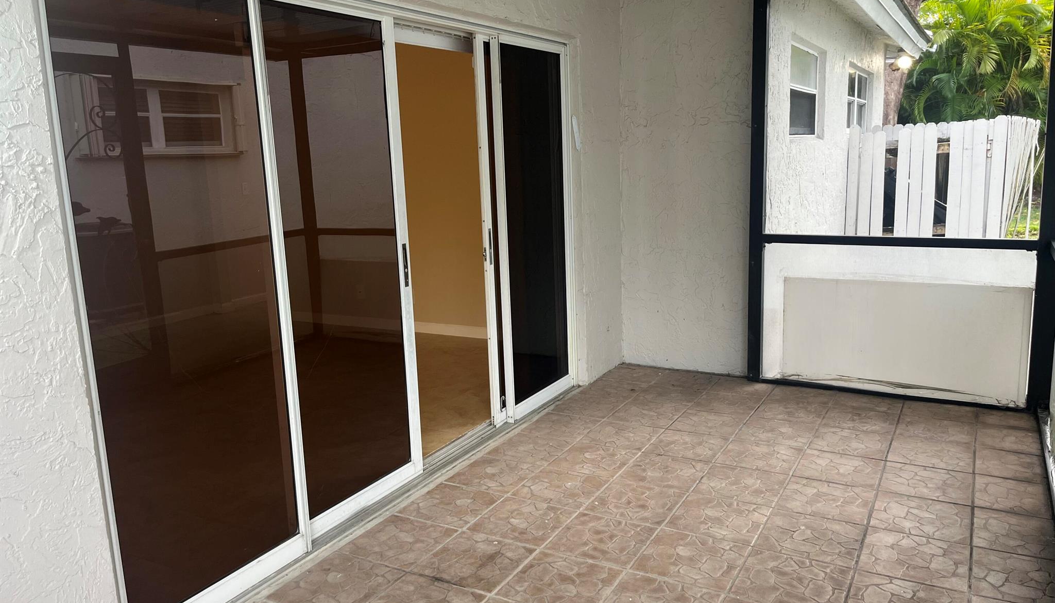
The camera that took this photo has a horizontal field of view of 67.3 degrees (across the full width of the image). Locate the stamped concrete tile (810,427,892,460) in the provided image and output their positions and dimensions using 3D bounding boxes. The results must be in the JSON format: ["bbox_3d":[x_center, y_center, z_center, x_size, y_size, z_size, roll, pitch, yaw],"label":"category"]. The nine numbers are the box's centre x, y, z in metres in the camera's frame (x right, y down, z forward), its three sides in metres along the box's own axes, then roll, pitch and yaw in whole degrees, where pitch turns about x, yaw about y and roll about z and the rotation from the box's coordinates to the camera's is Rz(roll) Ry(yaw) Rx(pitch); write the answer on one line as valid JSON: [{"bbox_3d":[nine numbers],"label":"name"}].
[{"bbox_3d":[1.558,0.690,3.823,0.331,0.020,0.331,4,13,29],"label":"stamped concrete tile"}]

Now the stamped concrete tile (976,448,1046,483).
[{"bbox_3d":[2.132,0.730,3.502,0.262,0.020,0.324,4,13,29],"label":"stamped concrete tile"}]

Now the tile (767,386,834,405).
[{"bbox_3d":[1.582,0.547,4.563,0.331,0.020,0.283,4,13,29],"label":"tile"}]

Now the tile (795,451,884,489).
[{"bbox_3d":[1.394,0.760,3.555,0.332,0.025,0.332,4,12,29],"label":"tile"}]

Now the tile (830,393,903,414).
[{"bbox_3d":[1.883,0.569,4.389,0.338,0.020,0.273,4,13,29],"label":"tile"}]

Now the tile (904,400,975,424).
[{"bbox_3d":[2.183,0.591,4.213,0.338,0.020,0.259,4,13,29],"label":"tile"}]

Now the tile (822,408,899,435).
[{"bbox_3d":[1.727,0.627,4.117,0.331,0.020,0.331,4,13,29],"label":"tile"}]

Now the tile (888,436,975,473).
[{"bbox_3d":[1.873,0.719,3.680,0.332,0.025,0.332,4,12,29],"label":"tile"}]

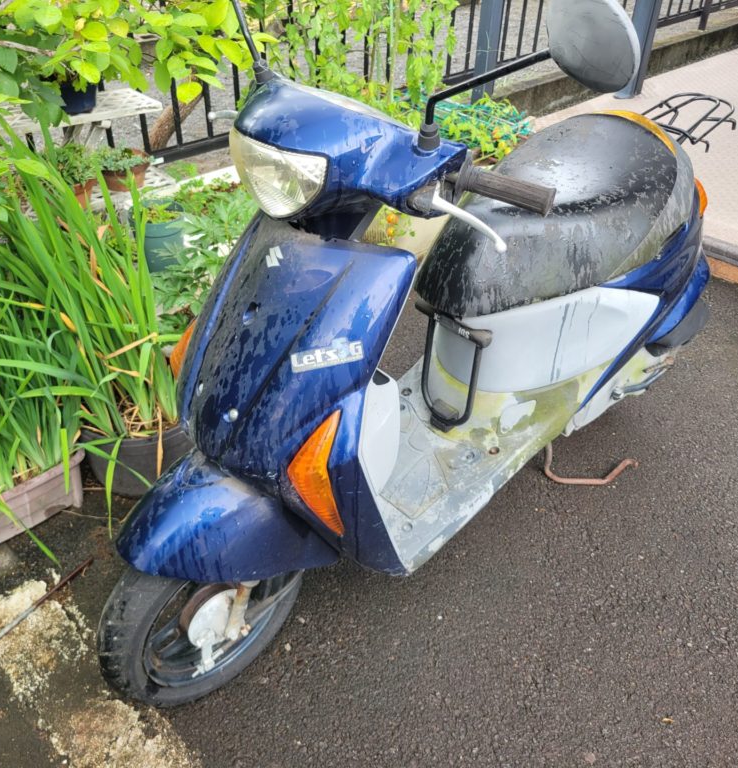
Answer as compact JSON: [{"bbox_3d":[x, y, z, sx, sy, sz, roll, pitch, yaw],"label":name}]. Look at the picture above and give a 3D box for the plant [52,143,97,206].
[{"bbox_3d":[-0.971,-0.703,2.558,0.161,0.200,0.156,1,37,-1],"label":"plant"}]

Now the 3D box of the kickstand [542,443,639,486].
[{"bbox_3d":[0.504,0.174,1.778,0.200,0.095,0.080,1,38,0],"label":"kickstand"}]

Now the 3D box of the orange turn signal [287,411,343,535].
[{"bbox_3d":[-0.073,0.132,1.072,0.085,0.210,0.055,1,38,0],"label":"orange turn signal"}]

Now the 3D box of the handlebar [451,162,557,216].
[{"bbox_3d":[0.160,-0.226,0.906,0.125,0.045,0.045,24,43,31],"label":"handlebar"}]

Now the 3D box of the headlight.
[{"bbox_3d":[-0.115,-0.271,1.018,0.102,0.119,0.171,-27,46,-33],"label":"headlight"}]

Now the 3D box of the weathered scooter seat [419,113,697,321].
[{"bbox_3d":[0.344,-0.334,1.472,0.660,0.230,0.275,-30,48,-34],"label":"weathered scooter seat"}]

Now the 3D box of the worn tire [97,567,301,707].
[{"bbox_3d":[-0.285,0.399,1.358,0.388,0.388,0.082,-27,46,-32],"label":"worn tire"}]

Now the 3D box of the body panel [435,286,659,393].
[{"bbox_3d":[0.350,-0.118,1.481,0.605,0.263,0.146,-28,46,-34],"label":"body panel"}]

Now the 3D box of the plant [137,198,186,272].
[{"bbox_3d":[-0.638,-0.440,2.310,0.165,0.170,0.165,1,38,0],"label":"plant"}]

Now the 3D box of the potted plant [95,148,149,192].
[{"bbox_3d":[-0.675,-0.587,2.116,0.150,0.090,0.150,1,38,0],"label":"potted plant"}]

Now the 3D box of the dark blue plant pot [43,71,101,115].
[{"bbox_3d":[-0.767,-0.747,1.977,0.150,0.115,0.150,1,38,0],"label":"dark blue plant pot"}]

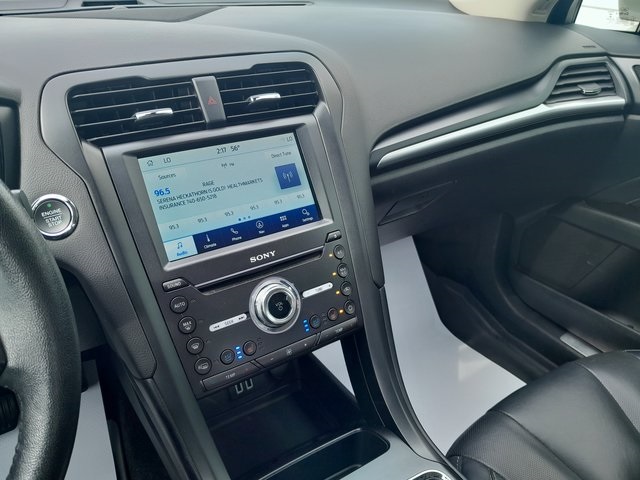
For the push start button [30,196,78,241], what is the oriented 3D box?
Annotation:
[{"bbox_3d":[-0.240,-0.020,0.452,0.042,0.042,0.016,-4,-8,-6],"label":"push start button"}]

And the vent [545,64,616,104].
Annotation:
[{"bbox_3d":[0.404,-0.246,0.792,0.152,0.060,0.033,-12,-1,-22],"label":"vent"}]

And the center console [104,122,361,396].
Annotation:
[{"bbox_3d":[-0.066,0.003,0.514,0.234,0.247,0.040,-17,-2,-29],"label":"center console"}]

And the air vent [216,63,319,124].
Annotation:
[{"bbox_3d":[-0.063,-0.163,0.571,0.118,0.057,0.032,-17,-2,-29],"label":"air vent"}]

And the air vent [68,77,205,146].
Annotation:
[{"bbox_3d":[-0.181,-0.123,0.502,0.121,0.057,0.032,-17,-2,-29],"label":"air vent"}]

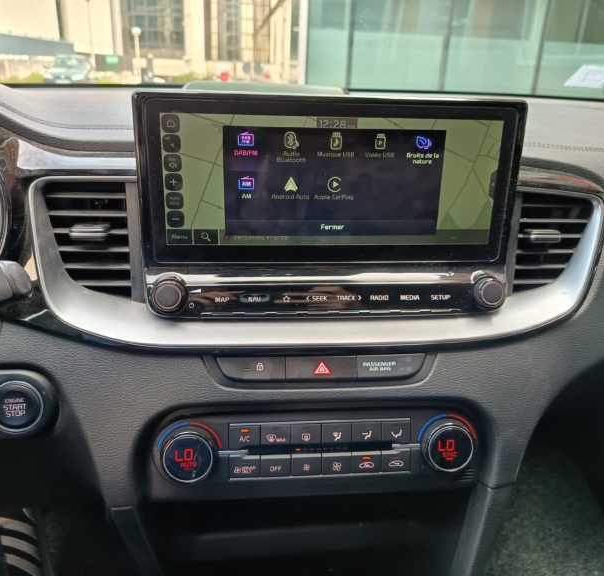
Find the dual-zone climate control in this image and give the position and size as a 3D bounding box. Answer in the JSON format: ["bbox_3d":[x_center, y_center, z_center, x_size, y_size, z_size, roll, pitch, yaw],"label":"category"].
[{"bbox_3d":[0.015,0.132,0.445,0.265,0.054,0.027,-1,3,-6],"label":"dual-zone climate control"}]

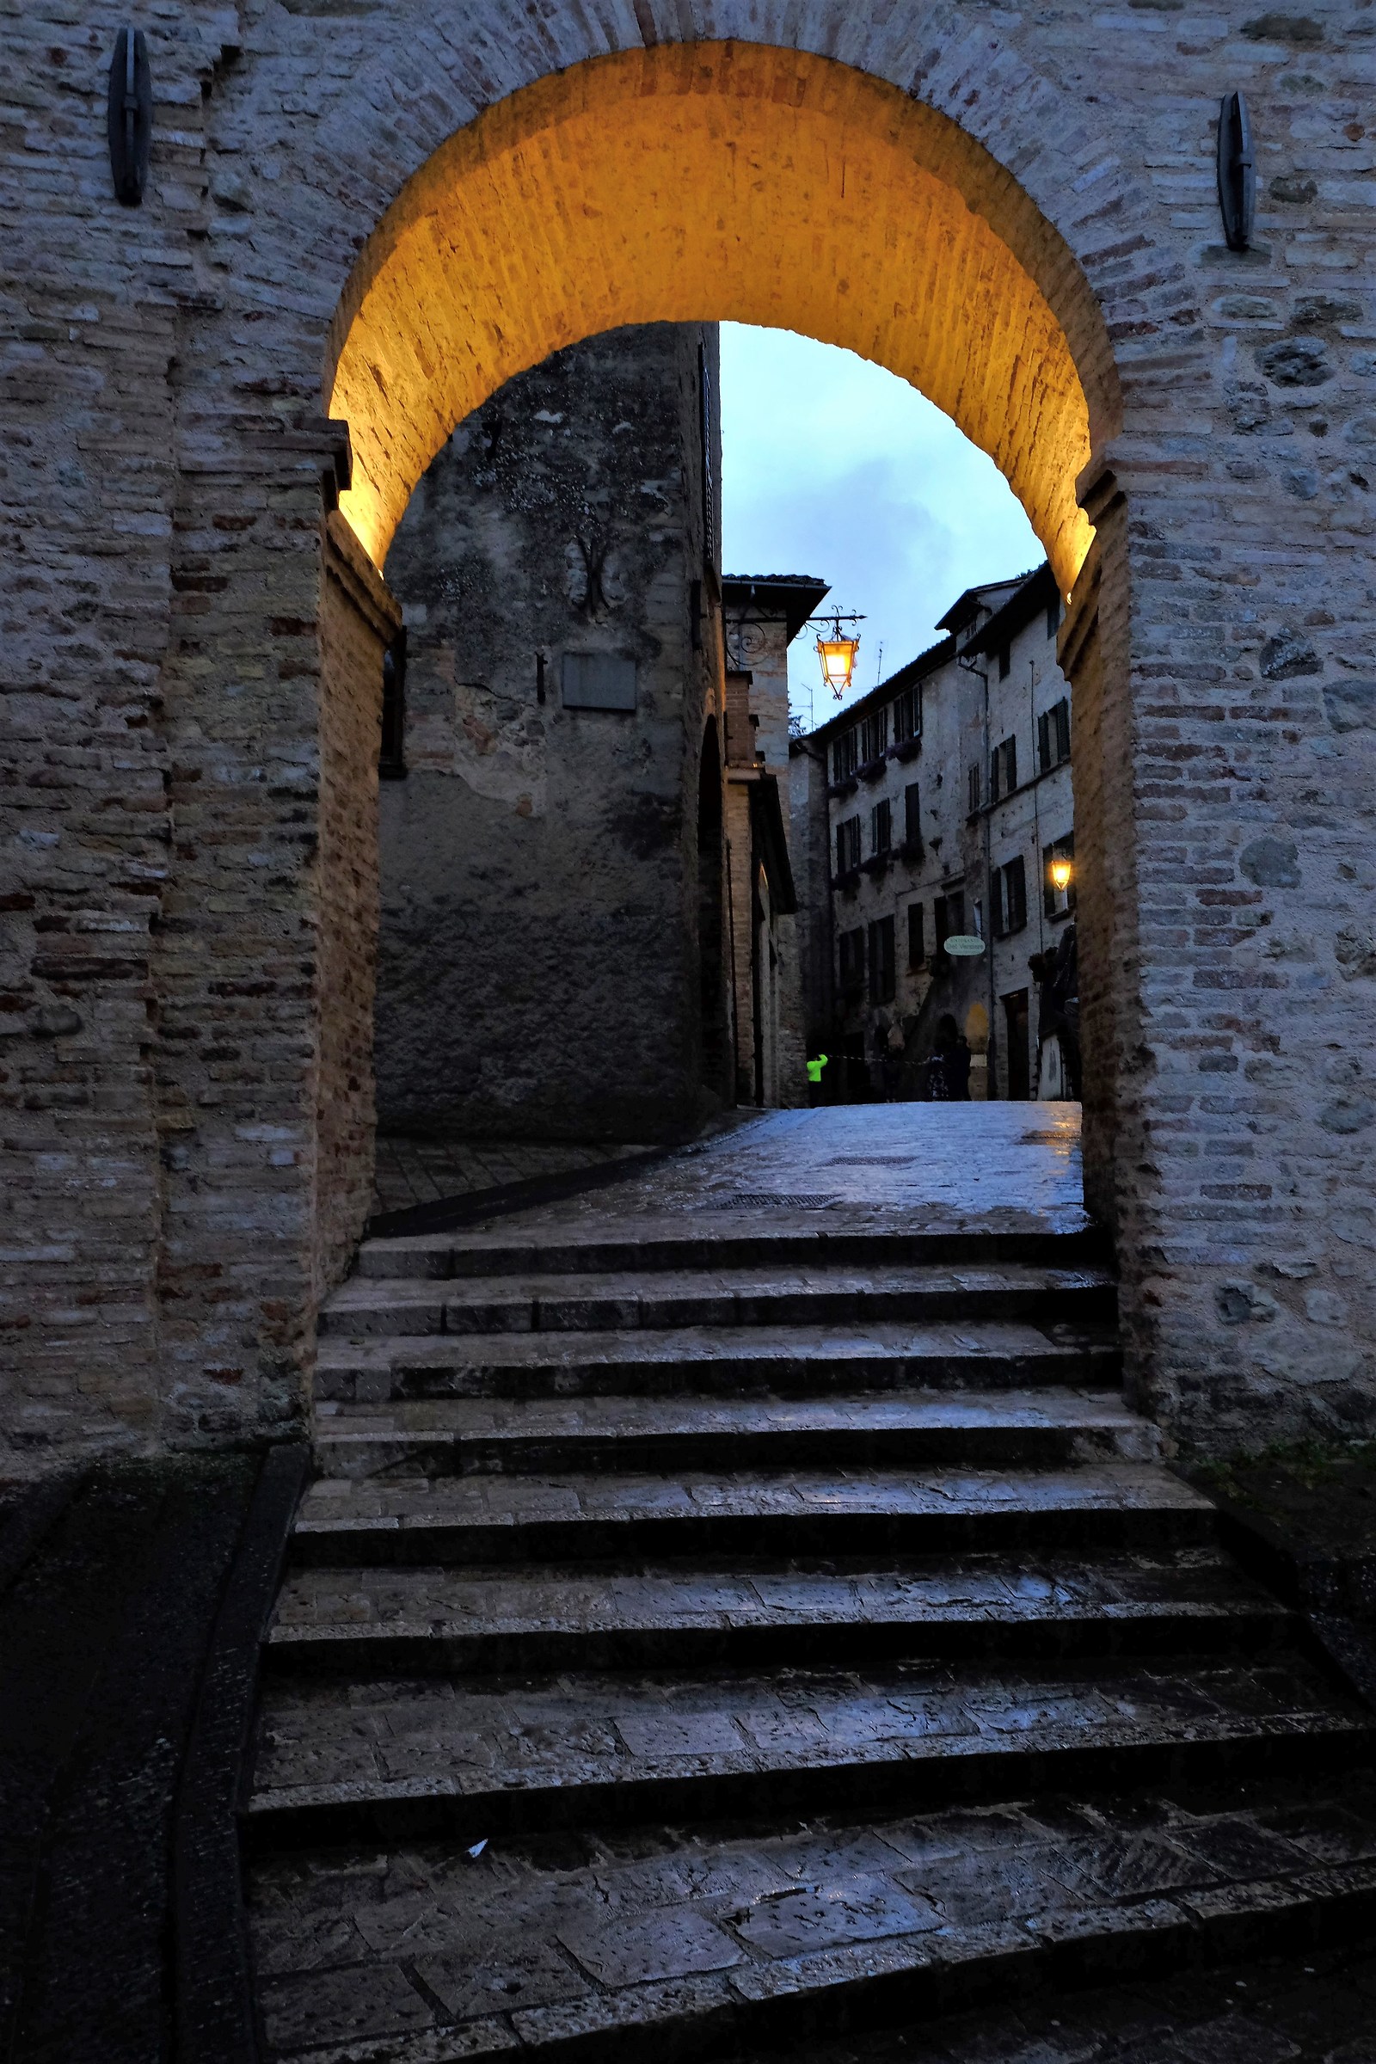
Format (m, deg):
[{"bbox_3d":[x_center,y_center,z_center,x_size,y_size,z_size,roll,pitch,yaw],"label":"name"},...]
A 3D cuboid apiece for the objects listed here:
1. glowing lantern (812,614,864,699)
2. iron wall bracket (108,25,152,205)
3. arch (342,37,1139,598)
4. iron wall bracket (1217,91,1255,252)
[{"bbox_3d":[1.643,-4.093,20.607,0.540,0.860,0.480,0,-4,6],"label":"glowing lantern"},{"bbox_3d":[-1.896,-3.115,6.434,0.130,0.560,0.100,1,-4,-9],"label":"iron wall bracket"},{"bbox_3d":[0.120,-2.713,7.641,2.880,1.570,1.800,0,-4,-3],"label":"arch"},{"bbox_3d":[2.034,-3.192,7.030,0.110,0.560,0.100,0,-4,-7],"label":"iron wall bracket"}]

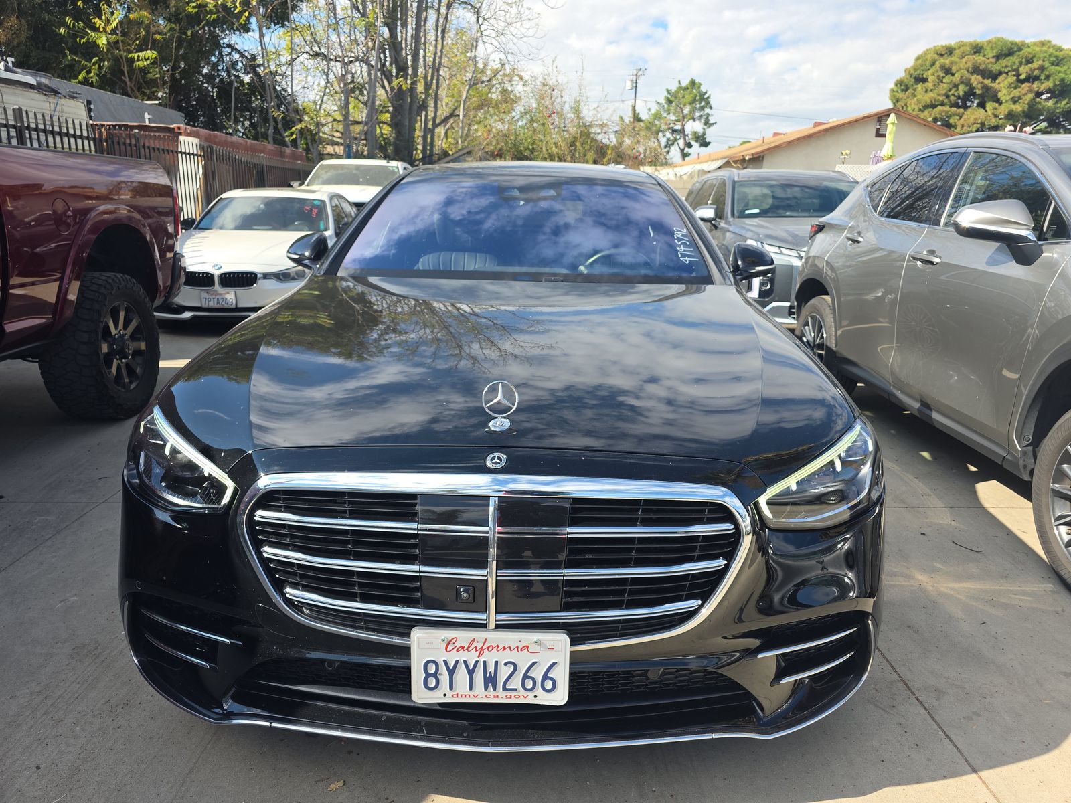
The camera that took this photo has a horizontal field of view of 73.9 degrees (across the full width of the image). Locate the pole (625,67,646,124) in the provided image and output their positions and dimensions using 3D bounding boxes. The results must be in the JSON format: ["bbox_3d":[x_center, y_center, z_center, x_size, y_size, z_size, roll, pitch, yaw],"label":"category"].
[{"bbox_3d":[7.602,-19.616,55.925,1.900,12.000,0.900,12,19,36],"label":"pole"}]

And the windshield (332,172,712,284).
[{"bbox_3d":[-0.037,-0.754,3.030,1.500,0.190,1.000,1,43,1],"label":"windshield"}]

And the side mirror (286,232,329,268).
[{"bbox_3d":[-0.993,-0.656,3.116,0.220,0.170,0.160,1,15,1],"label":"side mirror"}]

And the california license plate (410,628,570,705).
[{"bbox_3d":[-0.089,0.519,1.391,0.306,0.156,0.018,1,9,1],"label":"california license plate"}]

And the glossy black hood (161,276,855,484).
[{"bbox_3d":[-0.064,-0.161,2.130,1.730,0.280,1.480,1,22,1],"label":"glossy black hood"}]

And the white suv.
[{"bbox_3d":[-3.329,-3.687,13.559,1.980,1.800,4.950,0,15,-3],"label":"white suv"}]

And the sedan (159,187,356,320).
[{"bbox_3d":[-3.053,-1.821,8.728,1.820,1.430,4.633,0,15,-3],"label":"sedan"}]

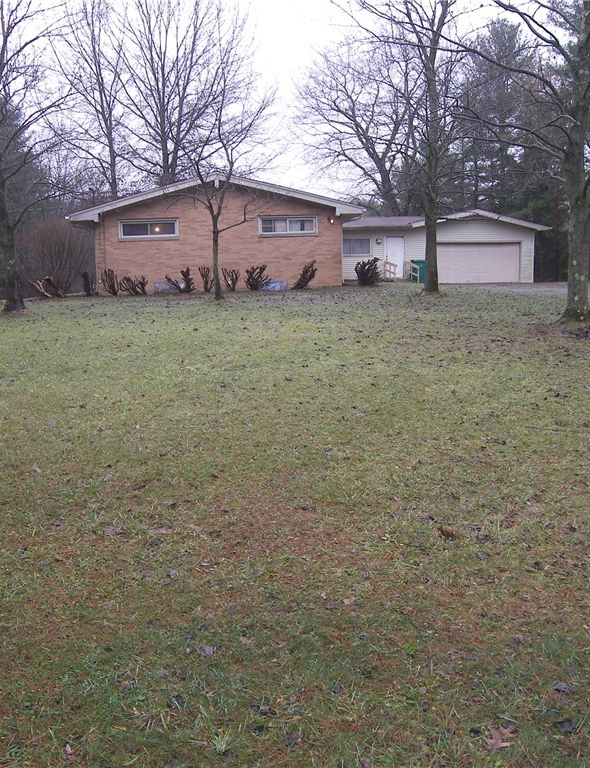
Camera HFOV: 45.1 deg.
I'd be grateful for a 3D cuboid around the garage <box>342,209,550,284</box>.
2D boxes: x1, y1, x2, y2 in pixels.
[{"bbox_3d":[7.791,-7.360,39.889,10.675,3.760,7.500,0,6,2],"label":"garage"}]

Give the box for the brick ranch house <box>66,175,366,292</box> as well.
[{"bbox_3d":[-2.786,-6.312,33.132,11.203,4.396,13.000,0,6,2],"label":"brick ranch house"}]

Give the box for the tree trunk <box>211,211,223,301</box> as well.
[{"bbox_3d":[-2.624,-4.331,23.844,0.360,3.000,0.340,0,6,2],"label":"tree trunk"}]

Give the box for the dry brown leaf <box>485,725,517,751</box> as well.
[{"bbox_3d":[0.700,1.205,2.420,0.115,0.030,0.160,7,11,41],"label":"dry brown leaf"}]

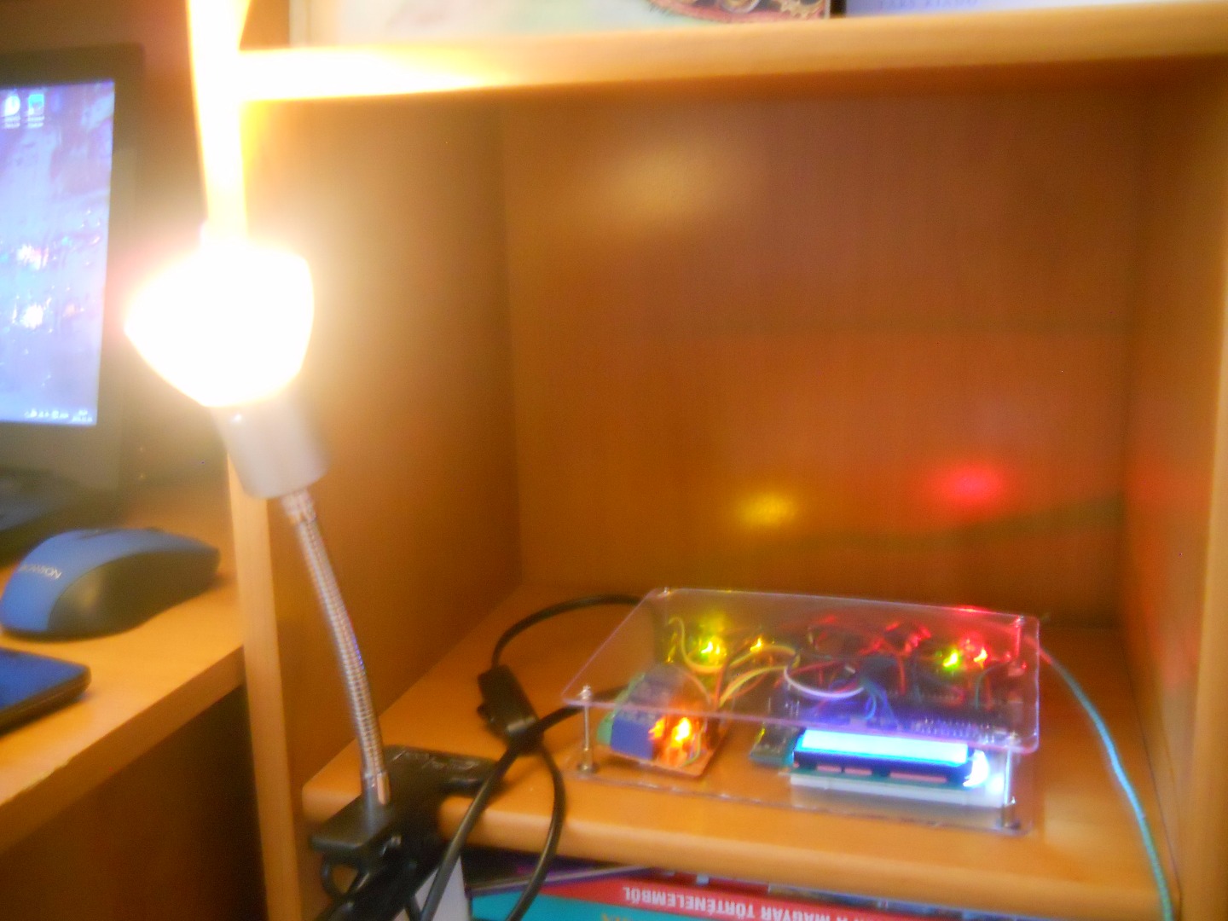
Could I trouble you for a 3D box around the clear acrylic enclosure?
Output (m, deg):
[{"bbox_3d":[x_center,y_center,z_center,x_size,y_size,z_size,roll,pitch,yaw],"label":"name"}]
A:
[{"bbox_3d":[0.091,0.104,0.598,0.193,0.035,0.152,3,14,17],"label":"clear acrylic enclosure"}]

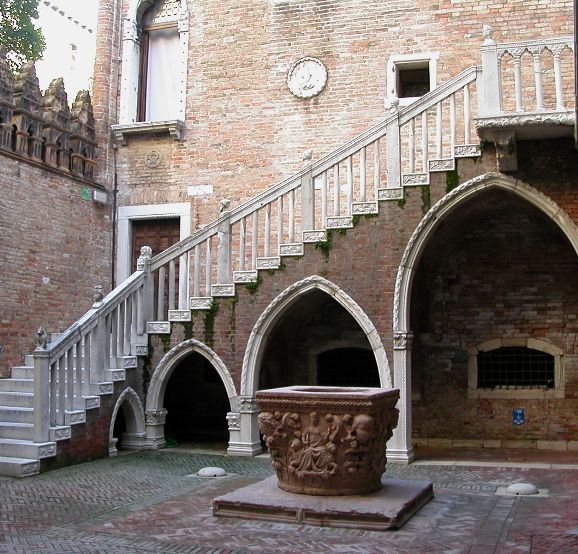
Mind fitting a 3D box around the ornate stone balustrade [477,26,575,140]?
[{"bbox_3d":[3.114,-2.609,10.433,1.306,1.374,0.488,-2,-6,21],"label":"ornate stone balustrade"}]

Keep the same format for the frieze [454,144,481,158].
[{"bbox_3d":[2.637,-1.867,11.650,0.383,0.194,0.110,-1,-7,15],"label":"frieze"}]

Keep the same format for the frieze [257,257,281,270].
[{"bbox_3d":[-0.272,-0.172,10.719,0.322,0.152,0.080,-1,-5,17],"label":"frieze"}]

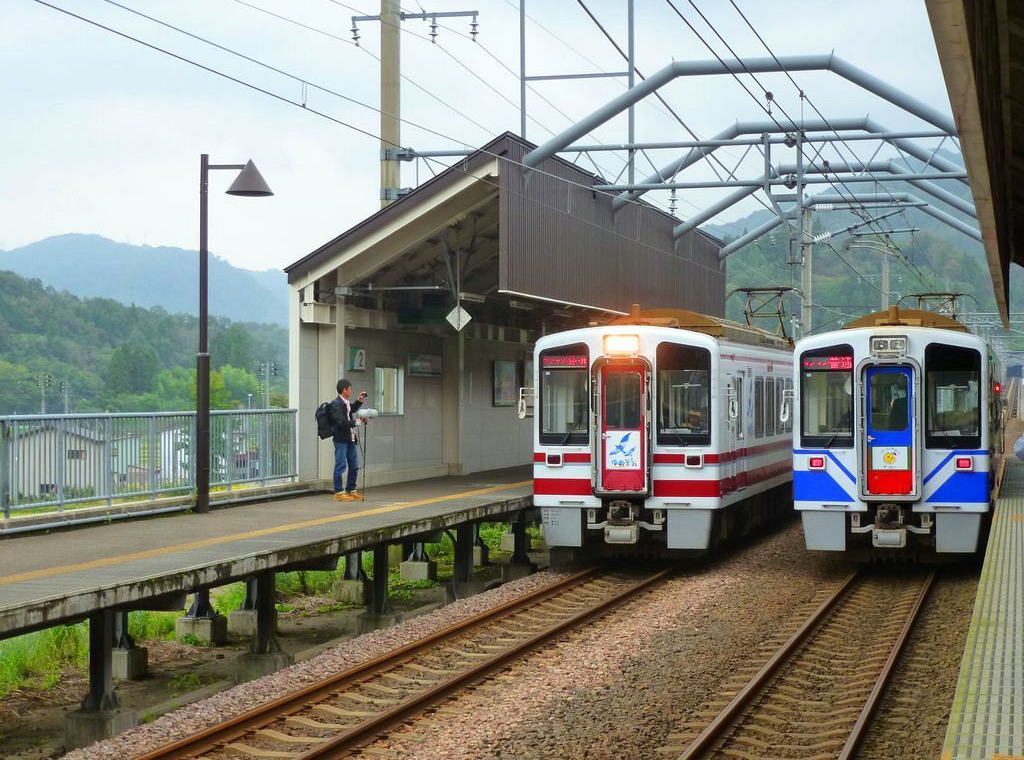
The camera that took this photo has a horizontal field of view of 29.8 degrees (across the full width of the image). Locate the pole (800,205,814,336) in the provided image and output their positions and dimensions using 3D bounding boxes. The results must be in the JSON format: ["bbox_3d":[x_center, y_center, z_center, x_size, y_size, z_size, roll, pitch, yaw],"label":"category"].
[{"bbox_3d":[11.560,-1.720,75.500,0.410,10.500,0.410,0,0,15],"label":"pole"}]

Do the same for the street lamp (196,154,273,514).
[{"bbox_3d":[-3.530,-0.590,24.500,1.010,4.600,0.620,0,0,15],"label":"street lamp"}]

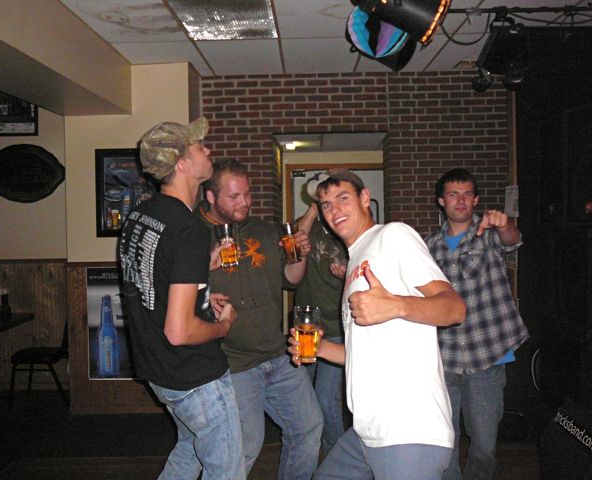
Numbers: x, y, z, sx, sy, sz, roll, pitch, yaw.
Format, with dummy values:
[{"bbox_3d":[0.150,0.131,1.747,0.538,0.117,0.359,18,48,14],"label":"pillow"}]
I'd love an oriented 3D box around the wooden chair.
[{"bbox_3d":[-2.075,0.945,5.480,0.540,0.850,0.440,-1,2,0],"label":"wooden chair"}]

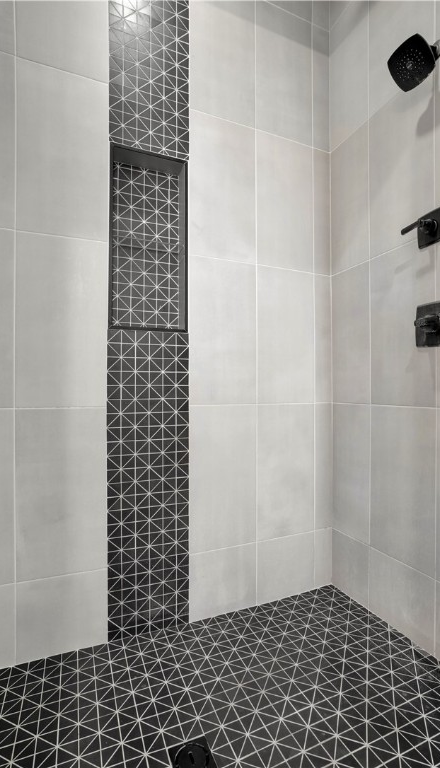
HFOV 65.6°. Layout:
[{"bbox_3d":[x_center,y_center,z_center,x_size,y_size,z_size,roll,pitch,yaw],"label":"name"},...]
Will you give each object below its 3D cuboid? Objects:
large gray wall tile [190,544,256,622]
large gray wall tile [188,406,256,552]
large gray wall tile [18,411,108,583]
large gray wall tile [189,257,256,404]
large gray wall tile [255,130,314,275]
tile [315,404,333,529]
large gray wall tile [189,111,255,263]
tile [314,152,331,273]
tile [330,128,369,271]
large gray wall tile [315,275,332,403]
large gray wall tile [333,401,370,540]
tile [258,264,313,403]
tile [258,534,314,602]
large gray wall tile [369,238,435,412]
[{"bbox_3d":[0.018,0.833,1.456,0.301,0.275,0.010,0,0,-21],"label":"large gray wall tile"},{"bbox_3d":[0.017,0.390,1.458,0.301,0.605,0.010,0,0,-21],"label":"large gray wall tile"},{"bbox_3d":[-0.567,0.387,1.235,0.303,0.610,0.012,0,0,-22],"label":"large gray wall tile"},{"bbox_3d":[0.018,-0.220,1.475,0.303,0.610,0.012,0,0,-22],"label":"large gray wall tile"},{"bbox_3d":[0.301,-0.825,1.574,0.305,0.605,0.010,0,0,-21],"label":"large gray wall tile"},{"bbox_3d":[0.503,0.401,1.666,0.104,0.610,0.012,0,0,-22],"label":"tile"},{"bbox_3d":[0.017,-0.836,1.479,0.303,0.610,0.012,0,0,-22],"label":"large gray wall tile"},{"bbox_3d":[0.493,-0.825,1.649,0.100,0.605,0.010,0,0,-21],"label":"tile"},{"bbox_3d":[0.593,-0.826,1.562,0.010,0.605,0.223,0,0,-23],"label":"tile"},{"bbox_3d":[0.503,-0.218,1.670,0.103,0.610,0.012,0,0,-22],"label":"large gray wall tile"},{"bbox_3d":[0.594,0.390,1.556,0.010,0.605,0.223,0,0,-23],"label":"large gray wall tile"},{"bbox_3d":[0.302,-0.217,1.572,0.305,0.605,0.010,0,0,-21],"label":"tile"},{"bbox_3d":[0.303,0.834,1.567,0.305,0.275,0.010,0,0,-21],"label":"tile"},{"bbox_3d":[0.696,-0.219,1.322,0.010,0.605,0.300,0,0,-23],"label":"large gray wall tile"}]

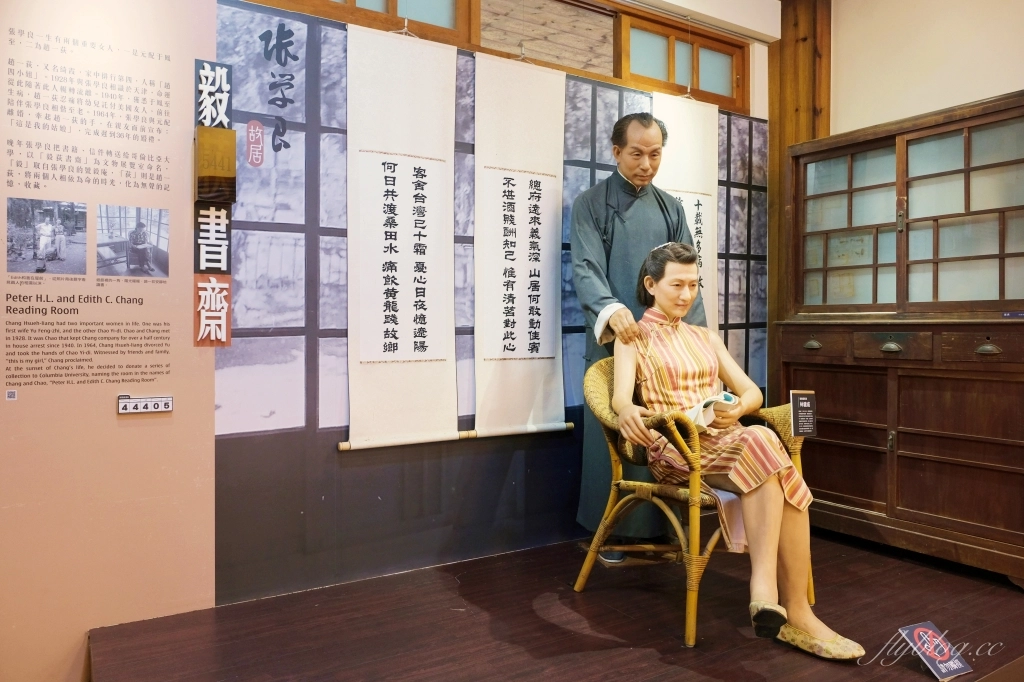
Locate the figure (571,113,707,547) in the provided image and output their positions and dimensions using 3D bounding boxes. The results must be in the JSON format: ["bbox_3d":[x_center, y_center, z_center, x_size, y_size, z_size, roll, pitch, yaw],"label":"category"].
[{"bbox_3d":[0.488,-0.027,2.604,0.597,1.689,0.475,0,1,-19],"label":"figure"}]

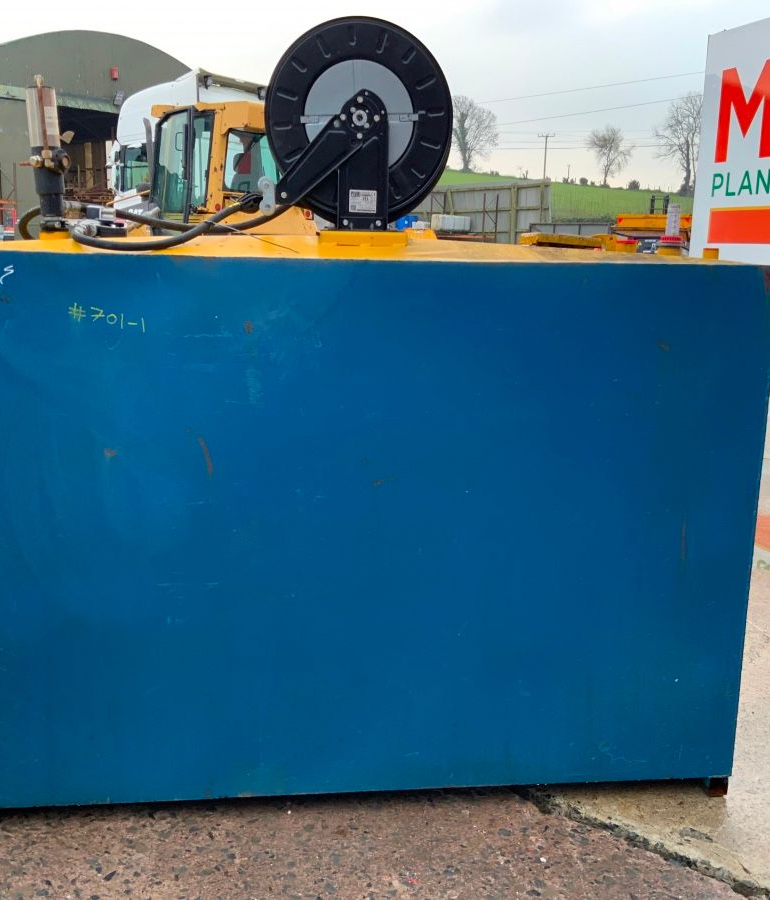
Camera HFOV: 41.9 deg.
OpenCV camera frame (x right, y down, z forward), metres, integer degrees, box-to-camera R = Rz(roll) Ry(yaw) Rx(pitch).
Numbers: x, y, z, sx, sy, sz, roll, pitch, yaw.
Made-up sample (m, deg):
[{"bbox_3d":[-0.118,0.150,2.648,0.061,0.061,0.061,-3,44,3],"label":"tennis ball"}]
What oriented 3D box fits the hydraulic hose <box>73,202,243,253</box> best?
[{"bbox_3d":[-0.506,-0.509,2.308,0.371,0.097,0.260,0,12,-7],"label":"hydraulic hose"}]

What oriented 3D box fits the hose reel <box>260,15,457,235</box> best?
[{"bbox_3d":[-0.076,-0.775,2.434,0.440,0.456,0.190,0,12,-7],"label":"hose reel"}]

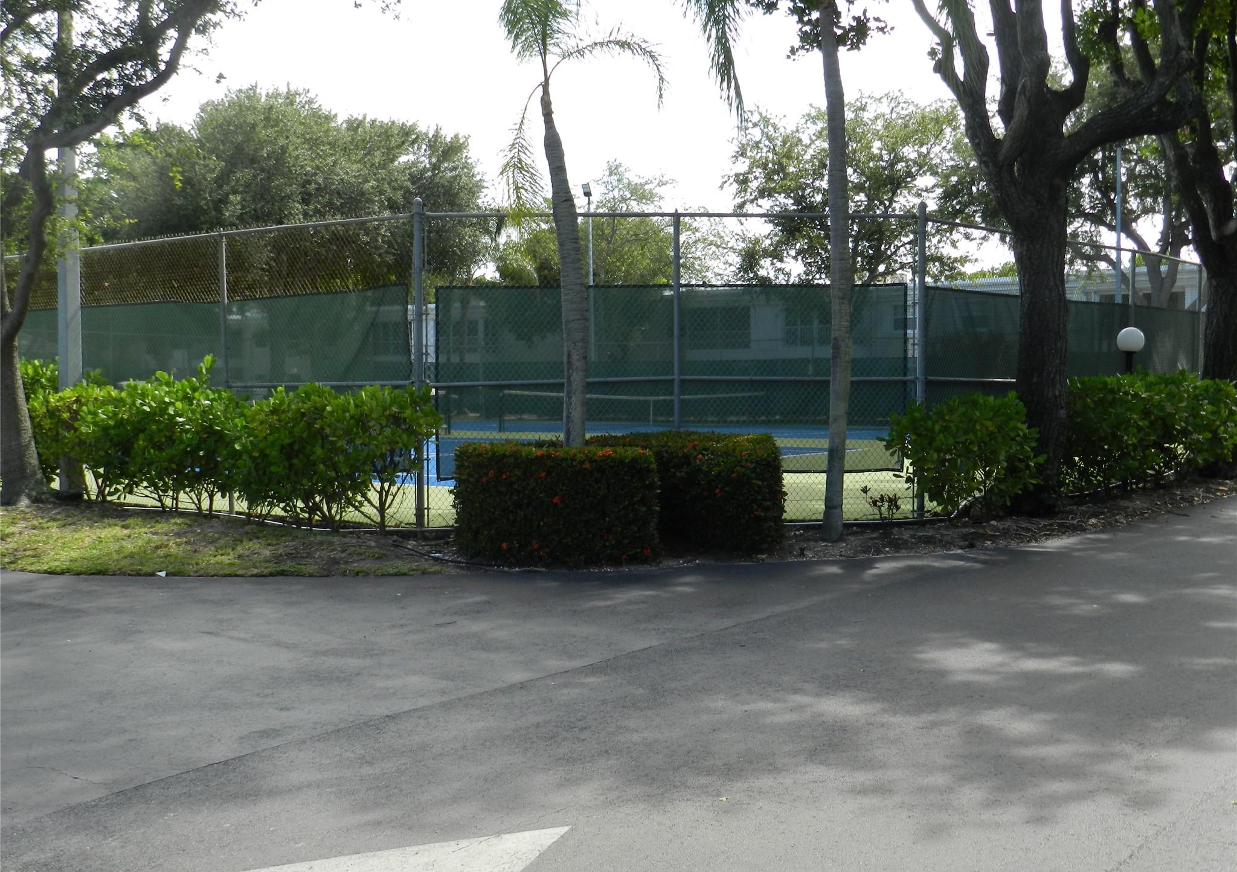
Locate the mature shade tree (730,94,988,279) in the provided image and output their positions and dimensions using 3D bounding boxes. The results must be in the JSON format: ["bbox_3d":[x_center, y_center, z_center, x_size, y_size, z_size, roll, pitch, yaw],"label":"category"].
[{"bbox_3d":[9.294,-7.027,52.758,10.070,12.520,9.300,0,2,0],"label":"mature shade tree"}]

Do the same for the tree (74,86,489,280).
[{"bbox_3d":[-13.089,-7.111,52.751,16.150,12.870,13.000,0,2,0],"label":"tree"}]

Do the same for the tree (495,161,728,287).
[{"bbox_3d":[-0.198,-6.196,56.794,9.730,10.610,9.500,0,2,0],"label":"tree"}]

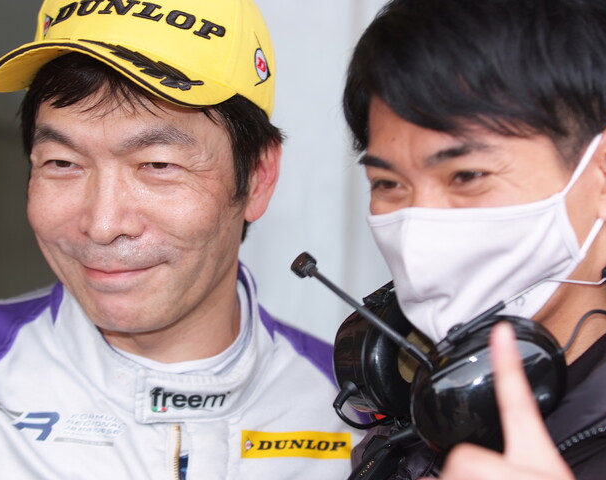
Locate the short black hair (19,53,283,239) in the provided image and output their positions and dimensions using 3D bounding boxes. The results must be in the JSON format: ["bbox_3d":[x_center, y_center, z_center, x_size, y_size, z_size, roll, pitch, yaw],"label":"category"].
[{"bbox_3d":[-0.105,-0.076,1.450,0.180,0.160,0.195,1,9,16],"label":"short black hair"}]

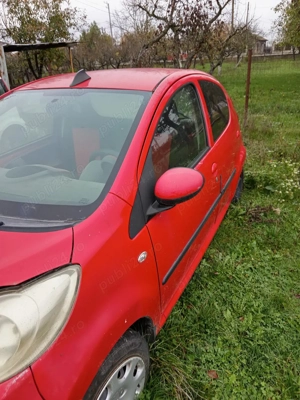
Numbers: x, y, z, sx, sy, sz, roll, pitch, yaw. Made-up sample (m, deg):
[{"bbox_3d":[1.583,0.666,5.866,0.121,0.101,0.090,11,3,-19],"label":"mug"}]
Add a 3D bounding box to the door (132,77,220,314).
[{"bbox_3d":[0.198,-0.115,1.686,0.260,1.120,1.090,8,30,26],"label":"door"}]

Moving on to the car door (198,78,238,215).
[{"bbox_3d":[0.593,-0.501,2.409,0.250,1.090,0.810,8,30,26],"label":"car door"}]

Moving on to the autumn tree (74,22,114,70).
[{"bbox_3d":[-5.191,-13.835,26.135,3.900,5.340,3.600,-9,27,-7],"label":"autumn tree"}]

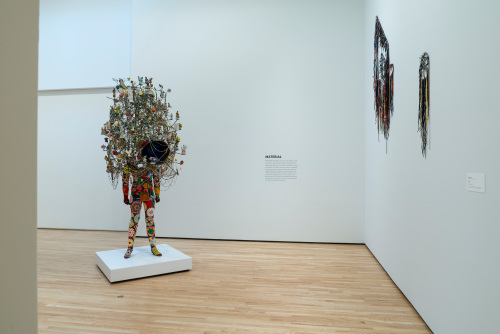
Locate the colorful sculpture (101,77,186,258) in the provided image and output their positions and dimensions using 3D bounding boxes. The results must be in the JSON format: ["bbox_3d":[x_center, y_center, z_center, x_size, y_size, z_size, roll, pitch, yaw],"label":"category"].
[{"bbox_3d":[-1.651,-0.006,5.600,1.250,2.760,1.050,0,0,-25],"label":"colorful sculpture"}]

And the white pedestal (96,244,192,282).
[{"bbox_3d":[-1.651,1.467,5.600,1.165,0.187,1.084,0,0,-32],"label":"white pedestal"}]

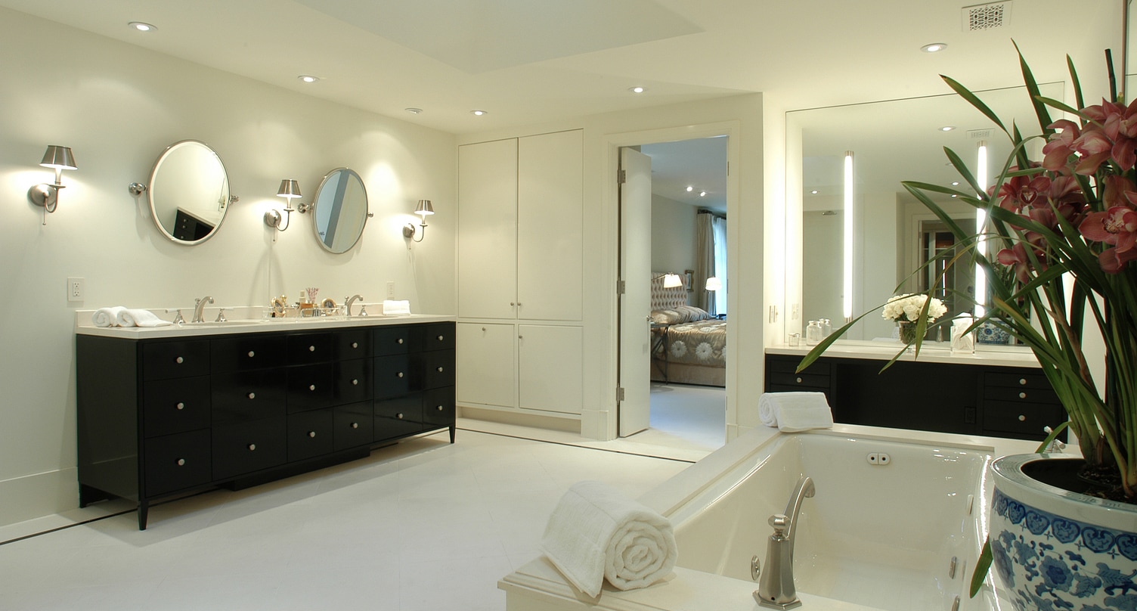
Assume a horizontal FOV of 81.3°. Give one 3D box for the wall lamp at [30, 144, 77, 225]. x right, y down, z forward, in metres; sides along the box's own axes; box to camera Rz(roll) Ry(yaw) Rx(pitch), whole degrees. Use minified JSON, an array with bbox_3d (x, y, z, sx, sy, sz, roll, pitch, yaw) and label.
[{"bbox_3d":[-2.437,-0.566,3.133,0.246,0.353,0.147,1,2,32],"label":"wall lamp"}]

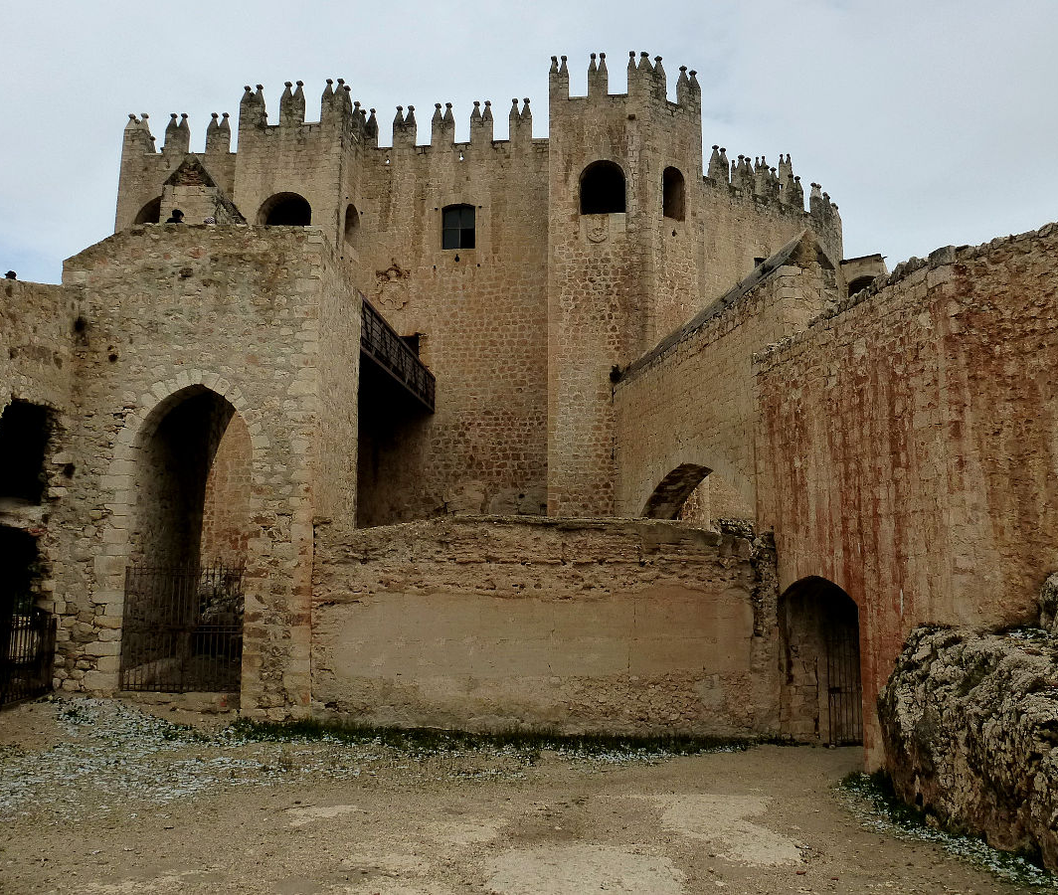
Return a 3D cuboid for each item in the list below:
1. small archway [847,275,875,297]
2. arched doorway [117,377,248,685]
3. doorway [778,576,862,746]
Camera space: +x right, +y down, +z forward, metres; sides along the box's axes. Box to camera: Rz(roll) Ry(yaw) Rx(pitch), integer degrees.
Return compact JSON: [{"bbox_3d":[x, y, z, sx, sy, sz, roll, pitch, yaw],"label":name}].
[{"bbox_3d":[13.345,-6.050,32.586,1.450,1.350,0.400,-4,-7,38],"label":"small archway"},{"bbox_3d":[-5.638,1.502,14.121,2.013,5.085,0.800,0,-6,2],"label":"arched doorway"},{"bbox_3d":[4.709,3.344,12.734,0.650,2.703,2.155,1,-6,-15],"label":"doorway"}]

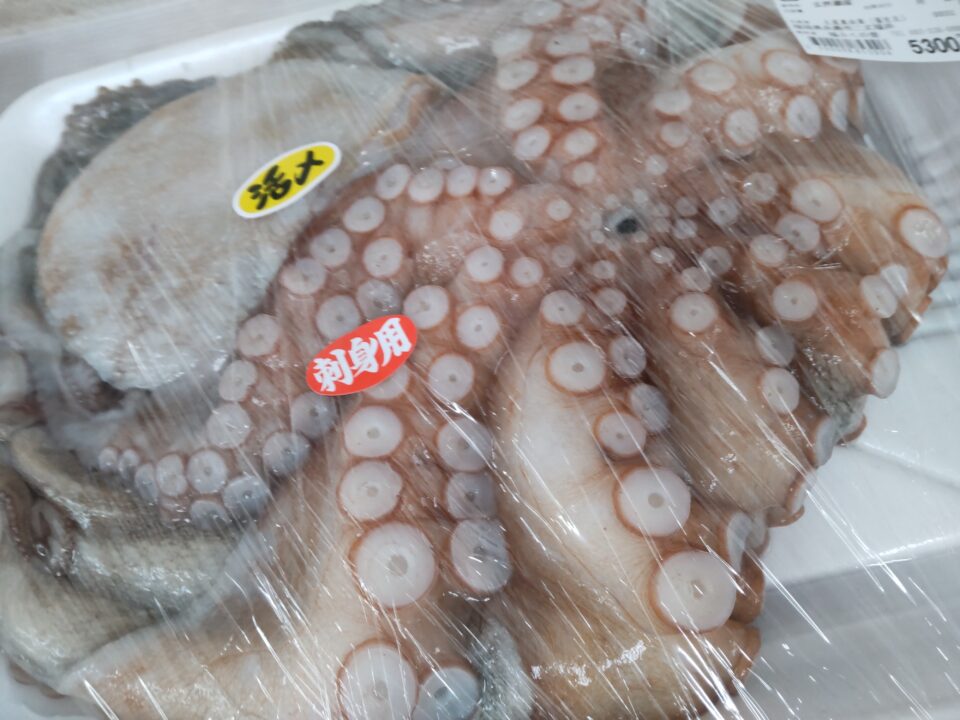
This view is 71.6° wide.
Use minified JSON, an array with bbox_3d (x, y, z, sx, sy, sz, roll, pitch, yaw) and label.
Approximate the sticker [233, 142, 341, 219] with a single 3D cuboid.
[{"bbox_3d":[-0.057,-0.053,0.198,0.036,0.002,0.017,-36,70,-11],"label":"sticker"}]

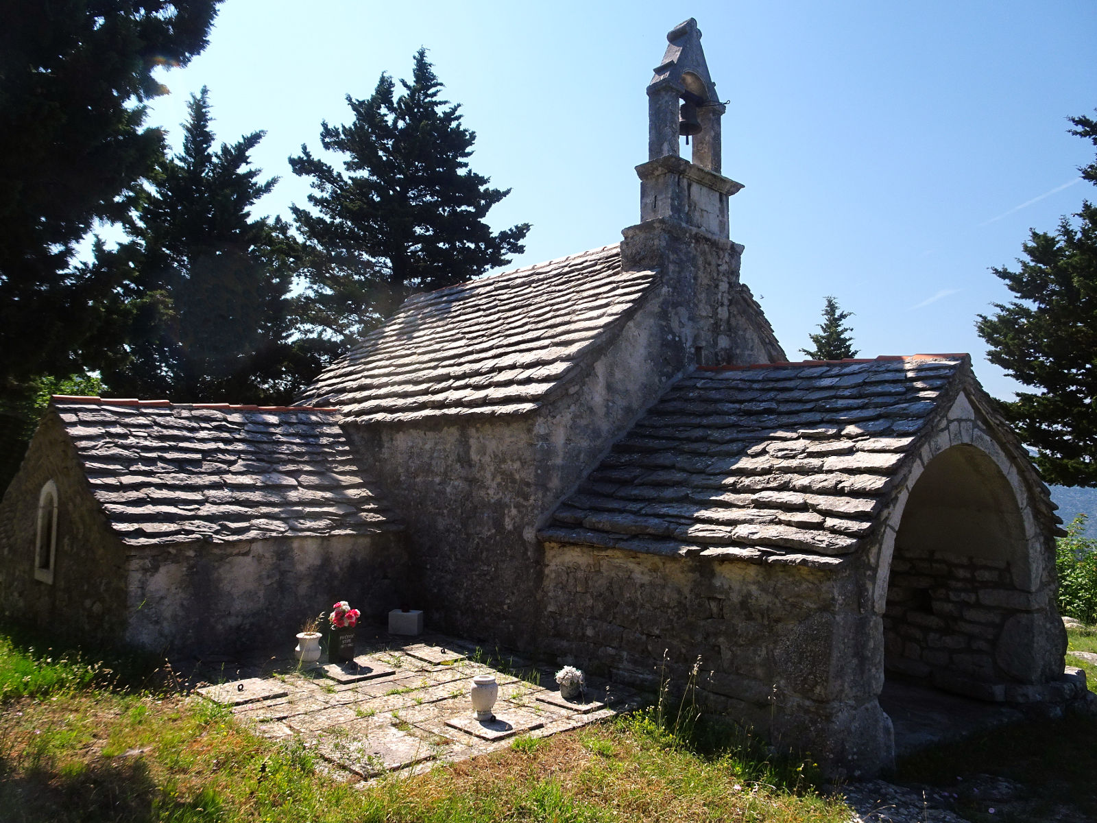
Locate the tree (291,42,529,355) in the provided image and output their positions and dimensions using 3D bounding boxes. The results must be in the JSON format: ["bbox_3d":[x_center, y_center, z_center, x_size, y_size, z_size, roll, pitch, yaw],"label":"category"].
[{"bbox_3d":[-3.006,-2.637,16.218,5.200,10.410,5.200,0,-3,0],"label":"tree"}]

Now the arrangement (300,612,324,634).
[{"bbox_3d":[-1.910,1.709,6.130,0.190,0.170,0.150,0,-3,0],"label":"arrangement"}]

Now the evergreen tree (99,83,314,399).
[{"bbox_3d":[-7.013,-2.039,15.255,4.400,9.050,4.400,0,-3,0],"label":"evergreen tree"}]

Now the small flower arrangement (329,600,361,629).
[{"bbox_3d":[-1.659,1.656,6.200,0.250,0.225,0.220,0,-3,0],"label":"small flower arrangement"}]

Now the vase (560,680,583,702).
[{"bbox_3d":[0.164,1.977,5.400,0.160,0.145,0.160,0,-3,0],"label":"vase"}]

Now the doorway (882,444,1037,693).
[{"bbox_3d":[3.052,1.270,5.871,2.100,2.030,0.400,2,-4,-33],"label":"doorway"}]

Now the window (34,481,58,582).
[{"bbox_3d":[-4.789,1.162,7.373,0.460,0.990,0.160,-2,-4,39],"label":"window"}]

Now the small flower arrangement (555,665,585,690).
[{"bbox_3d":[0.152,1.889,5.400,0.210,0.175,0.200,0,-3,0],"label":"small flower arrangement"}]

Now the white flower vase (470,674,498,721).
[{"bbox_3d":[-0.419,1.853,4.930,0.172,0.275,0.172,0,-3,0],"label":"white flower vase"}]

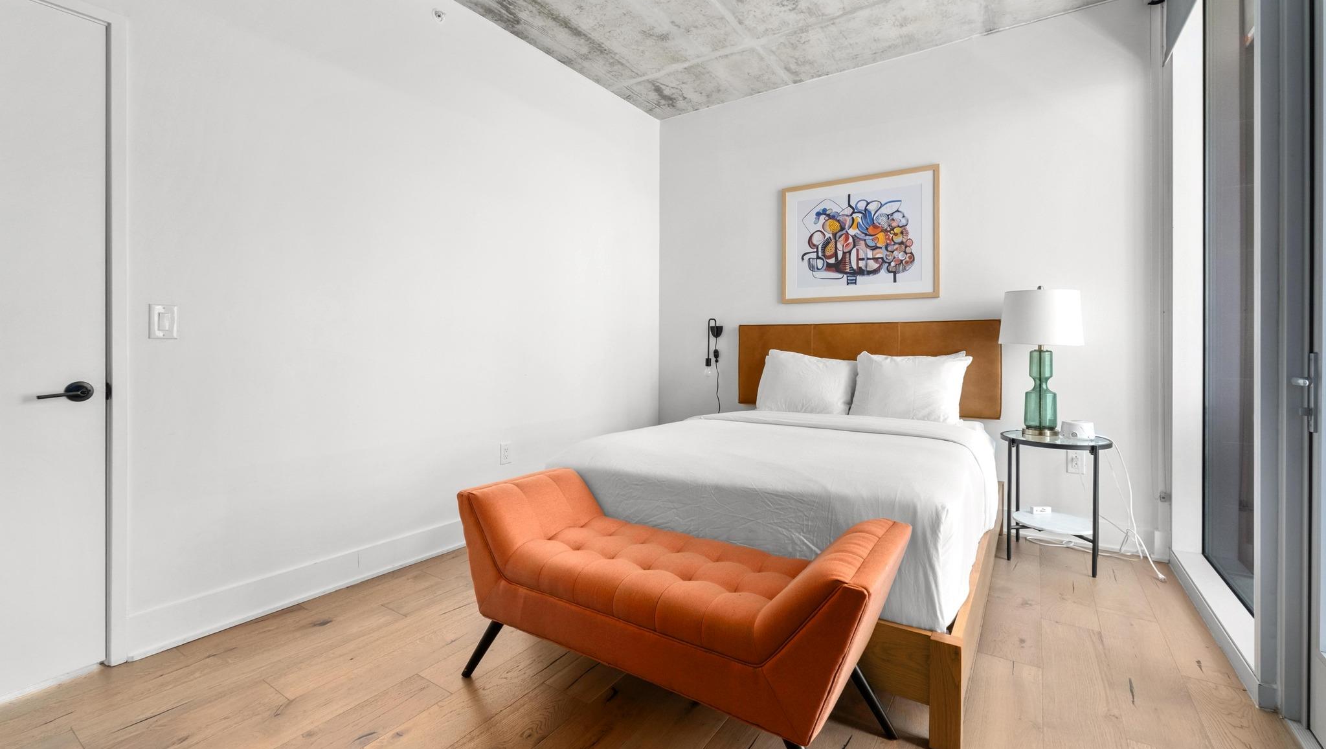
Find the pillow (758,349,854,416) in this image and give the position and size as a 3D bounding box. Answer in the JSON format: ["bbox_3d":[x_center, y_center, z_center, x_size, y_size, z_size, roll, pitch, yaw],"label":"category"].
[{"bbox_3d":[0.919,0.056,3.583,0.640,0.430,0.190,1,-9,34],"label":"pillow"}]

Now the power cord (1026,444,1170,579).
[{"bbox_3d":[2.176,0.639,2.812,0.540,0.600,0.300,1,2,34],"label":"power cord"}]

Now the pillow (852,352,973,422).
[{"bbox_3d":[1.427,0.080,3.226,0.640,0.430,0.190,1,-9,34],"label":"pillow"}]

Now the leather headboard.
[{"bbox_3d":[1.238,-0.055,3.609,1.660,0.575,0.060,1,2,34],"label":"leather headboard"}]

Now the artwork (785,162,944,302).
[{"bbox_3d":[1.257,-0.885,3.619,1.000,0.810,0.035,1,2,34],"label":"artwork"}]

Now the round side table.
[{"bbox_3d":[1.987,0.629,2.810,0.466,0.616,0.466,1,2,34],"label":"round side table"}]

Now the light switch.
[{"bbox_3d":[-1.776,-0.188,1.970,0.012,0.124,0.079,1,2,34],"label":"light switch"}]

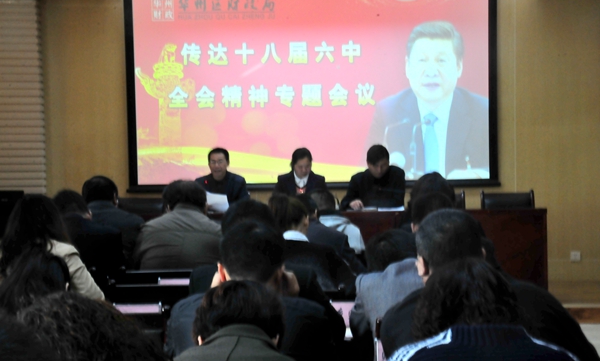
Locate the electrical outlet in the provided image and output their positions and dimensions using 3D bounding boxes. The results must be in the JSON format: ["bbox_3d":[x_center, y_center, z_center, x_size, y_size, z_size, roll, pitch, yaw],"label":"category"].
[{"bbox_3d":[2.502,0.686,12.400,0.086,0.086,0.012,-1,2,0],"label":"electrical outlet"}]

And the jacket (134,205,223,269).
[{"bbox_3d":[-0.514,0.405,6.350,0.530,0.600,0.460,-1,2,0],"label":"jacket"}]

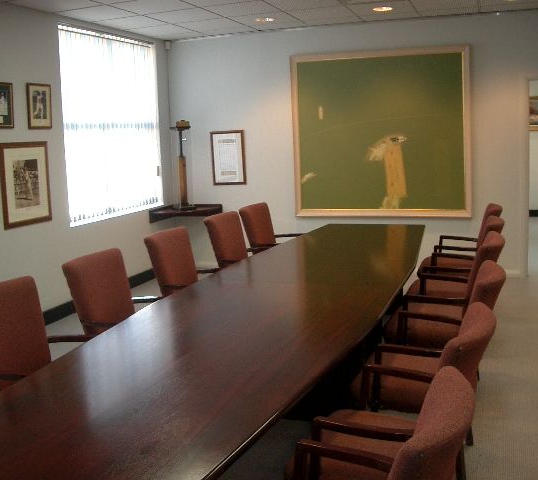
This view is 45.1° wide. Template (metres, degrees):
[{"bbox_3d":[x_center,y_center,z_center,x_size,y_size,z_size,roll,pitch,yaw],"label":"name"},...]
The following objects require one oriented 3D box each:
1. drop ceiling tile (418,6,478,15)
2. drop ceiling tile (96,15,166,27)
[{"bbox_3d":[1.777,-2.258,6.383,0.600,0.020,0.371,1,10,19],"label":"drop ceiling tile"},{"bbox_3d":[-1.356,-2.128,6.327,0.582,0.020,0.600,1,10,19],"label":"drop ceiling tile"}]

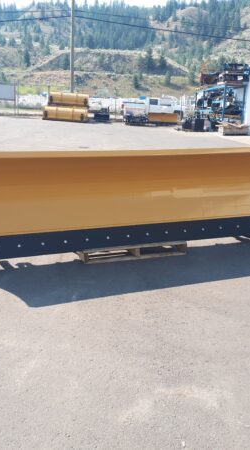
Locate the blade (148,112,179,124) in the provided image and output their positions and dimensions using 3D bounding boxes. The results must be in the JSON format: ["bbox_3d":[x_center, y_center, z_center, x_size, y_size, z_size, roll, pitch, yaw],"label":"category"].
[{"bbox_3d":[2.528,-6.965,30.656,1.950,0.800,0.800,2,15,3],"label":"blade"}]

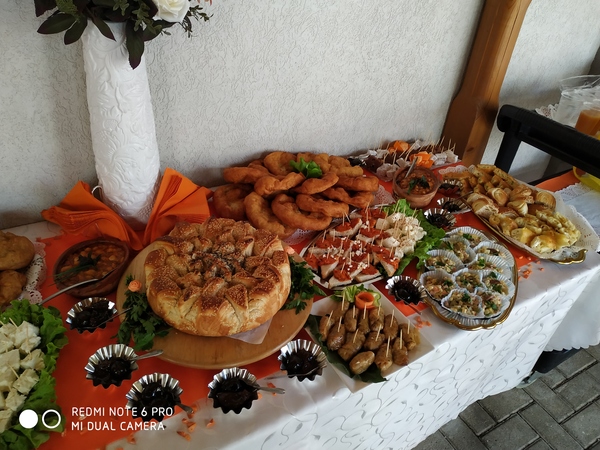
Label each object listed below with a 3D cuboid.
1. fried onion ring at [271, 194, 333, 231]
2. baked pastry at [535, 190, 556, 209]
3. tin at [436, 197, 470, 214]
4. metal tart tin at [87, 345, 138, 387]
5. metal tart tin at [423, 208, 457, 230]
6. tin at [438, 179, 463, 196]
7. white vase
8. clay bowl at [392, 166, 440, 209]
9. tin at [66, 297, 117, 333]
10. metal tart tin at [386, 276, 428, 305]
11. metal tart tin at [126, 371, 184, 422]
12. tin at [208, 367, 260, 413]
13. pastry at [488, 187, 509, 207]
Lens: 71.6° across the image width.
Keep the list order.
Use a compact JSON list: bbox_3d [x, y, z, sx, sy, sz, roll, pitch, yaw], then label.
[{"bbox_3d":[0.005,-0.035,1.110,0.158,0.042,0.158,15,32,0],"label":"fried onion ring"},{"bbox_3d":[0.674,-0.067,1.140,0.052,0.037,0.048,-15,40,-27],"label":"baked pastry"},{"bbox_3d":[0.451,-0.044,1.227,0.091,0.028,0.091,4,36,0],"label":"tin"},{"bbox_3d":[-0.292,0.228,0.653,0.079,0.028,0.079,4,35,-3],"label":"metal tart tin"},{"bbox_3d":[0.392,-0.009,1.173,0.089,0.028,0.089,4,36,0],"label":"metal tart tin"},{"bbox_3d":[0.468,-0.111,1.319,0.090,0.028,0.090,2,36,-2],"label":"tin"},{"bbox_3d":[-0.372,-0.192,0.875,0.130,0.437,0.130,-14,40,-27],"label":"white vase"},{"bbox_3d":[0.344,-0.101,1.258,0.145,0.072,0.145,4,36,0],"label":"clay bowl"},{"bbox_3d":[-0.362,0.165,0.731,0.079,0.028,0.079,4,35,-3],"label":"tin"},{"bbox_3d":[0.214,0.139,0.846,0.079,0.028,0.079,4,35,-3],"label":"metal tart tin"},{"bbox_3d":[-0.242,0.298,0.700,0.090,0.028,0.090,2,36,-2],"label":"metal tart tin"},{"bbox_3d":[-0.114,0.293,0.718,0.088,0.028,0.088,2,36,-2],"label":"tin"},{"bbox_3d":[0.538,-0.076,1.130,0.046,0.039,0.052,-15,40,-27],"label":"pastry"}]

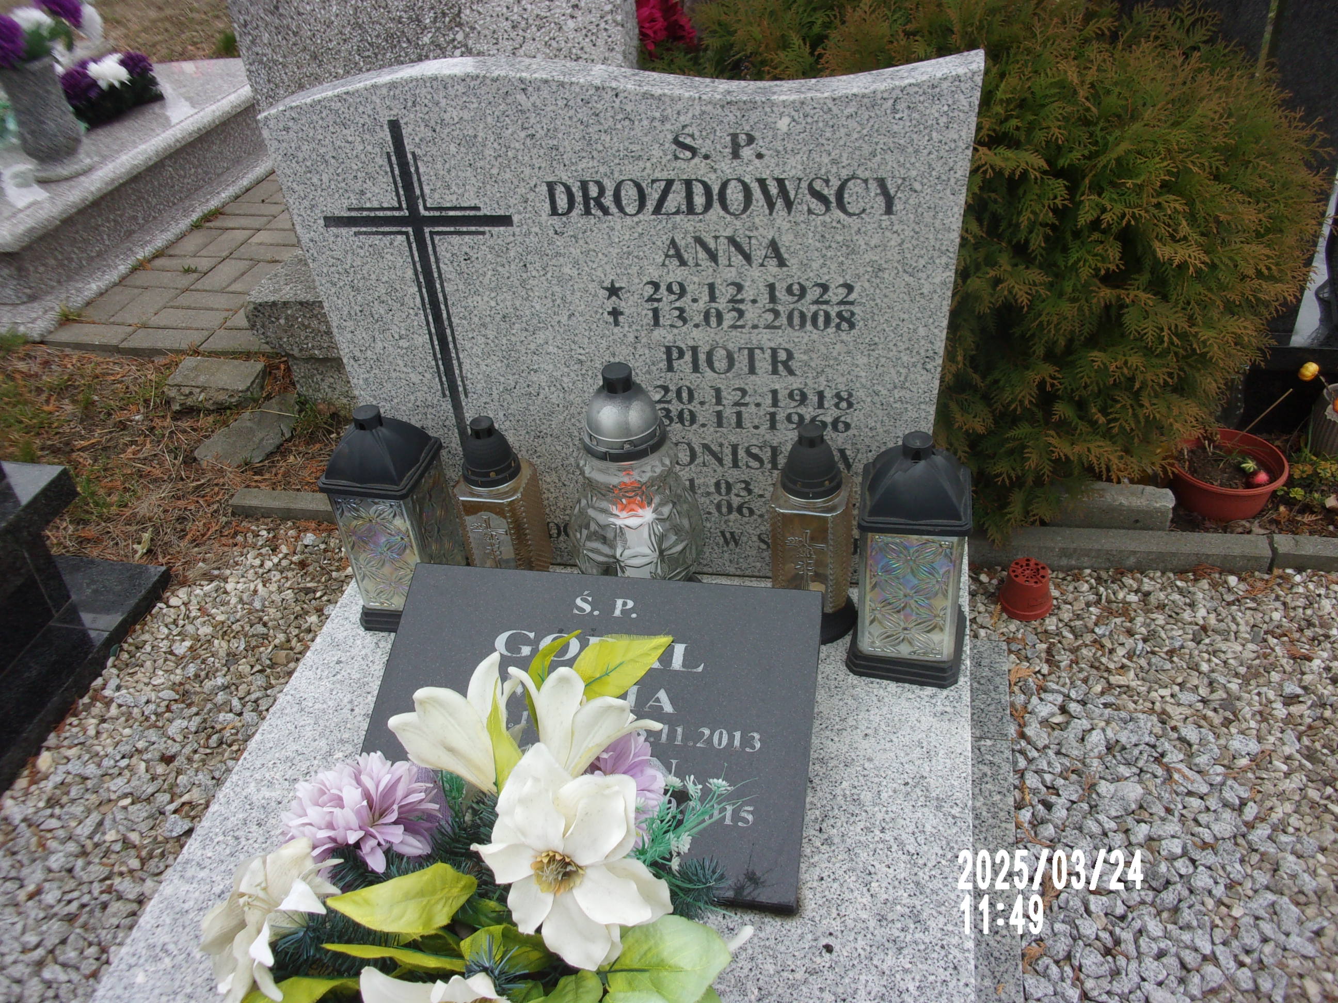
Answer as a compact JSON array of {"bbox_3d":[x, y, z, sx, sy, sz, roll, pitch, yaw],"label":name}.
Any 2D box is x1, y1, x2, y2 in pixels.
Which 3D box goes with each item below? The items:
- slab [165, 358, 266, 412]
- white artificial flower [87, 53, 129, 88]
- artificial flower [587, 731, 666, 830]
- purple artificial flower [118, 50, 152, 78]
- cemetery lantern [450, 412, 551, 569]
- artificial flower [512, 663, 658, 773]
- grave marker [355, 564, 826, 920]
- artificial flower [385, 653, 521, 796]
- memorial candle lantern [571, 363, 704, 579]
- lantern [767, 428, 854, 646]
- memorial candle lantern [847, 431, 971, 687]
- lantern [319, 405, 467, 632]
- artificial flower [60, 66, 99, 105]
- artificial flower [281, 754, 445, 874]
[{"bbox_3d":[-1.012,-0.259,2.442,0.205,0.068,0.125,5,39,12],"label":"slab"},{"bbox_3d":[-1.826,-1.401,3.517,0.130,0.100,0.120,3,37,12],"label":"white artificial flower"},{"bbox_3d":[-0.070,0.286,1.085,0.136,0.085,0.122,16,42,-4],"label":"artificial flower"},{"bbox_3d":[-1.744,-1.424,3.523,0.125,0.100,0.120,3,37,12],"label":"purple artificial flower"},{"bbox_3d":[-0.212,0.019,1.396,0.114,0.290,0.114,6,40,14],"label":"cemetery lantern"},{"bbox_3d":[-0.086,0.226,1.090,0.155,0.125,0.125,1,62,9],"label":"artificial flower"},{"bbox_3d":[-0.091,0.248,1.219,0.497,0.033,0.349,3,59,11],"label":"grave marker"},{"bbox_3d":[-0.219,0.224,1.100,0.135,0.125,0.125,-21,65,-19],"label":"artificial flower"},{"bbox_3d":[-0.042,0.002,1.359,0.180,0.390,0.180,3,37,12],"label":"memorial candle lantern"},{"bbox_3d":[0.180,0.031,1.361,0.118,0.300,0.118,5,38,14],"label":"lantern"},{"bbox_3d":[0.285,0.055,1.272,0.135,0.313,0.135,4,40,12],"label":"memorial candle lantern"},{"bbox_3d":[-0.364,0.015,1.448,0.138,0.320,0.138,4,38,14],"label":"lantern"},{"bbox_3d":[-1.642,-1.161,3.020,0.106,0.075,0.095,4,50,11],"label":"artificial flower"},{"bbox_3d":[-0.305,0.311,1.080,0.142,0.085,0.122,9,47,6],"label":"artificial flower"}]

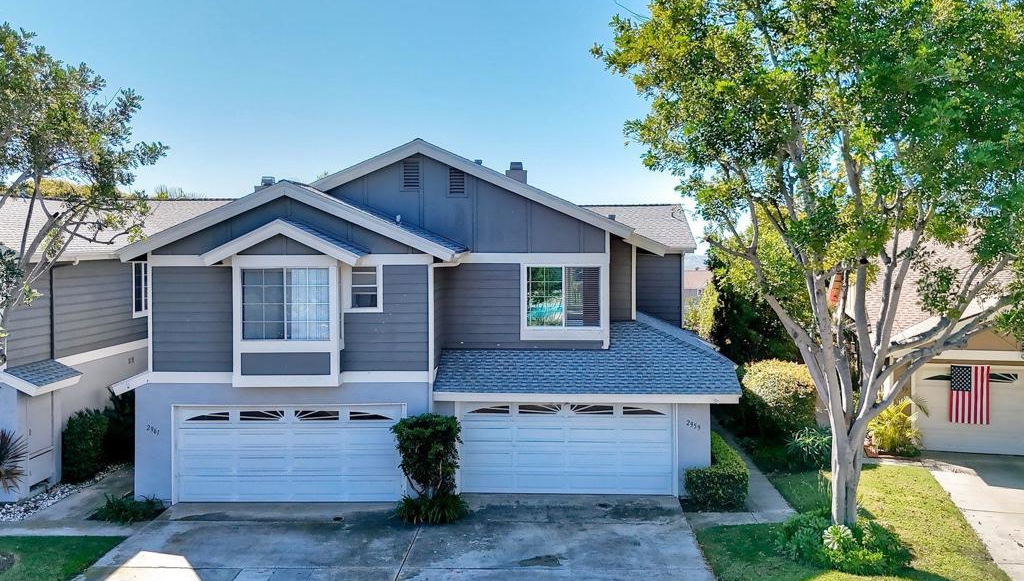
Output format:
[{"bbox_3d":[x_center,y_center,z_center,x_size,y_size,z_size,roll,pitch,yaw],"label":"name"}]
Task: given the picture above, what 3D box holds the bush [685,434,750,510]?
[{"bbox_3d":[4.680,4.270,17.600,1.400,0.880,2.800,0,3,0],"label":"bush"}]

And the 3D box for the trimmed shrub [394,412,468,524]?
[{"bbox_3d":[-1.740,3.670,15.600,1.500,2.100,1.400,0,3,0],"label":"trimmed shrub"}]

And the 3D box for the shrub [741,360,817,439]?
[{"bbox_3d":[7.459,3.051,20.700,2.150,2.200,2.100,0,3,0],"label":"shrub"}]

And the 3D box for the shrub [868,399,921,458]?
[{"bbox_3d":[9.593,3.427,18.500,1.350,1.350,1.300,0,3,0],"label":"shrub"}]

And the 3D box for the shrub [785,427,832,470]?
[{"bbox_3d":[7.442,3.877,18.500,1.150,0.900,1.100,0,3,0],"label":"shrub"}]

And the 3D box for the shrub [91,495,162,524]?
[{"bbox_3d":[-8.037,4.527,15.500,1.450,0.420,1.000,0,3,0],"label":"shrub"}]

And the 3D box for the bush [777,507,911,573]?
[{"bbox_3d":[5.907,4.406,13.300,2.200,0.650,1.900,0,3,0],"label":"bush"}]

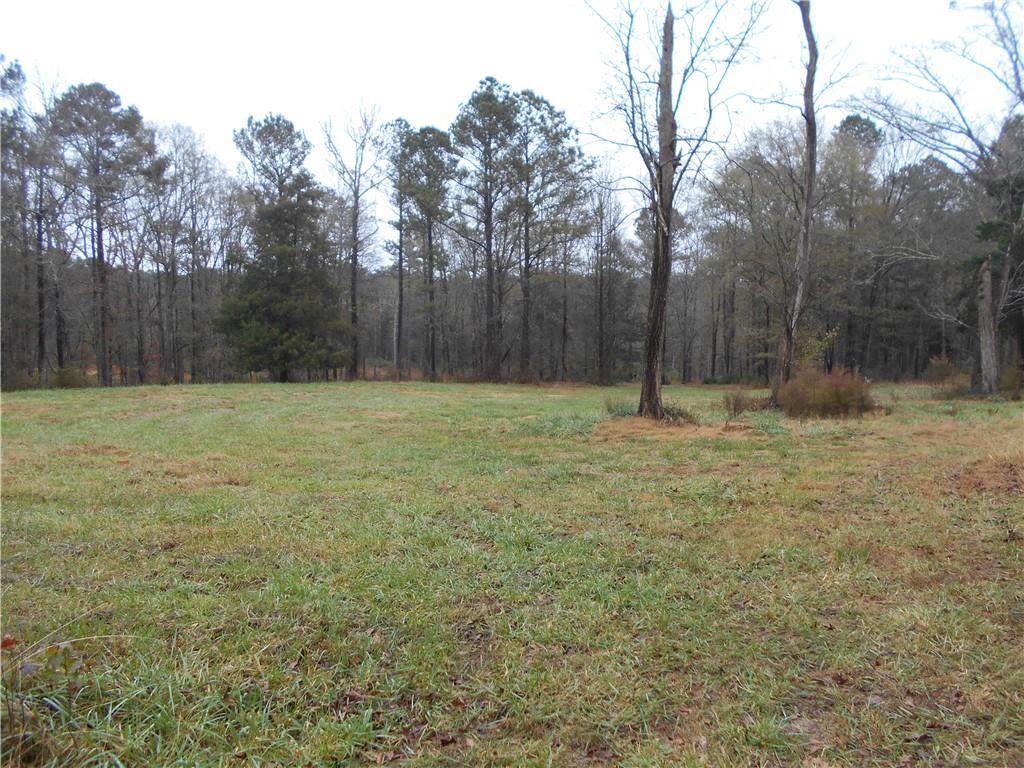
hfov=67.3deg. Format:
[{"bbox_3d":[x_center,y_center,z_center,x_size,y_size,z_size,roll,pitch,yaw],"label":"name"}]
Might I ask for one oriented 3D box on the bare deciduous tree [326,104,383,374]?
[{"bbox_3d":[-10.304,-9.037,50.000,3.800,17.800,3.700,0,1,0],"label":"bare deciduous tree"}]

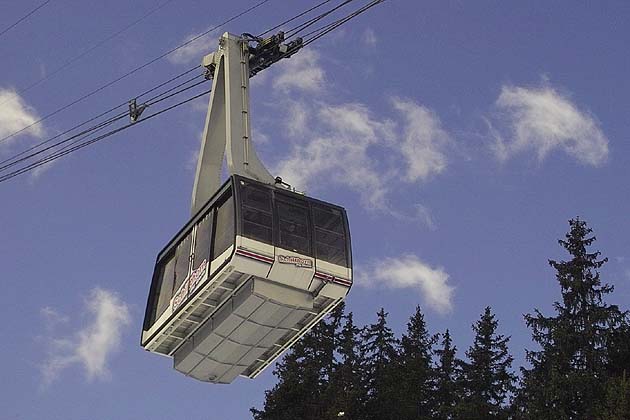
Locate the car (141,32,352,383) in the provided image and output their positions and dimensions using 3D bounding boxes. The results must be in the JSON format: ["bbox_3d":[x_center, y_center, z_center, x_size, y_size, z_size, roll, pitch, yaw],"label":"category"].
[{"bbox_3d":[-1.680,-0.694,39.106,3.100,9.517,5.859,17,-35,-22],"label":"car"}]

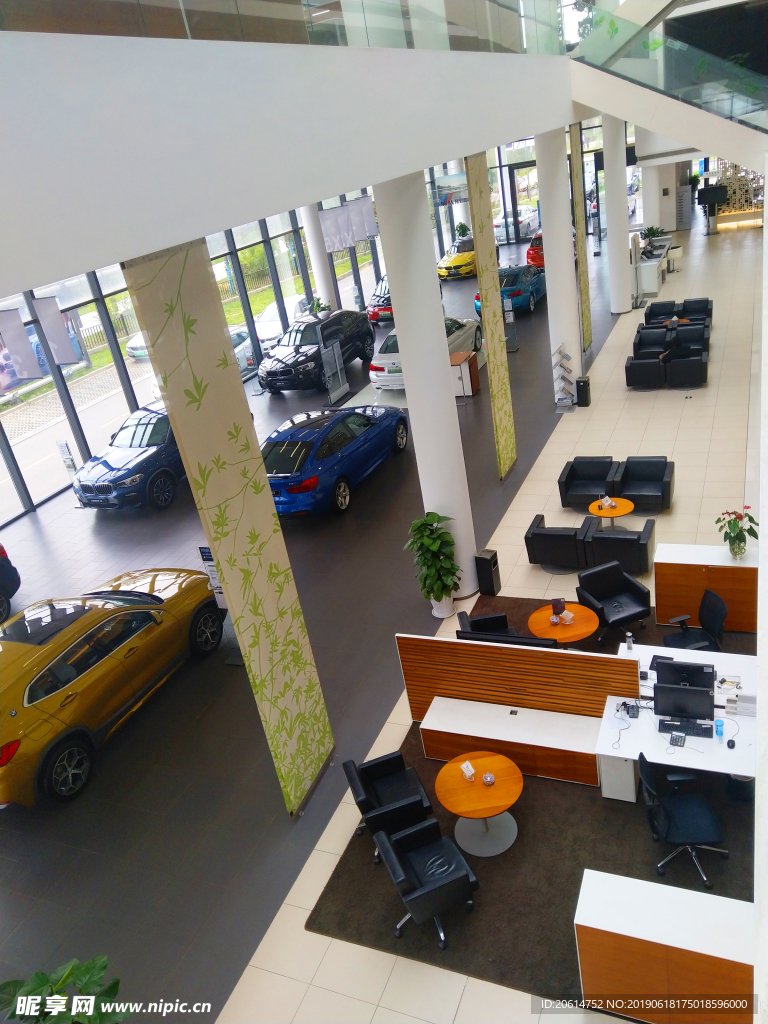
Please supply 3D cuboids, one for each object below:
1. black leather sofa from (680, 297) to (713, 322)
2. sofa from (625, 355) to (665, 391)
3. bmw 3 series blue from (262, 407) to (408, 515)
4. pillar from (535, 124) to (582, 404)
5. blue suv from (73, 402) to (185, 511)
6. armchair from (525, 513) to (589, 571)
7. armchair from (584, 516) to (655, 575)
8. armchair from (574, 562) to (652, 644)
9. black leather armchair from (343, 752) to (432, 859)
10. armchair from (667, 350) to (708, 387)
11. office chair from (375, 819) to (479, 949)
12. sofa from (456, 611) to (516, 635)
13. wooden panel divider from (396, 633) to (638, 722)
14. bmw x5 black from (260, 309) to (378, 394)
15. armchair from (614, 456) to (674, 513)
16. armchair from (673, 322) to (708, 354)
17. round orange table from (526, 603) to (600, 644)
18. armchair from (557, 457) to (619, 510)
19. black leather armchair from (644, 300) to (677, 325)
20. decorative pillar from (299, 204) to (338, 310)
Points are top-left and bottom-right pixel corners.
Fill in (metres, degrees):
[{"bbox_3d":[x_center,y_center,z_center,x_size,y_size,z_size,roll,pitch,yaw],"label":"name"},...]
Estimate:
[{"bbox_3d":[8.667,-5.501,20.490,0.870,0.750,0.800,0,27,24],"label":"black leather sofa"},{"bbox_3d":[6.051,-3.267,17.018,0.834,0.730,0.730,0,27,23],"label":"sofa"},{"bbox_3d":[-1.137,-1.274,14.941,1.850,1.500,4.800,2,28,26],"label":"bmw 3 series blue"},{"bbox_3d":[3.873,-5.230,16.364,0.650,5.720,0.650,2,26,26],"label":"pillar"},{"bbox_3d":[-5.300,-1.543,17.681,1.910,1.650,4.730,2,28,26],"label":"blue suv"},{"bbox_3d":[2.661,0.412,11.070,0.826,0.735,0.762,2,28,26],"label":"armchair"},{"bbox_3d":[3.436,0.449,10.727,0.834,0.730,0.730,2,28,26],"label":"armchair"},{"bbox_3d":[2.924,1.167,9.436,0.650,0.800,0.670,-18,26,-16],"label":"armchair"},{"bbox_3d":[0.049,2.828,7.260,0.670,0.800,0.650,-16,26,-12],"label":"black leather armchair"},{"bbox_3d":[6.845,-3.198,16.681,0.837,0.735,0.772,2,27,25],"label":"armchair"},{"bbox_3d":[0.382,3.169,6.469,0.670,0.800,0.650,-17,26,-13],"label":"office chair"},{"bbox_3d":[1.344,1.638,9.101,0.661,0.755,0.616,-10,25,2],"label":"sofa"},{"bbox_3d":[1.413,1.947,7.950,2.572,1.205,0.049,2,27,25],"label":"wooden panel divider"},{"bbox_3d":[-2.010,-4.891,22.115,1.950,1.700,4.880,2,28,26],"label":"bmw x5 black"},{"bbox_3d":[4.307,-0.464,12.189,0.834,0.730,0.730,2,28,26],"label":"armchair"},{"bbox_3d":[7.609,-4.181,18.284,0.870,0.750,0.790,2,28,26],"label":"armchair"},{"bbox_3d":[2.231,1.613,9.084,0.835,0.620,0.835,2,28,26],"label":"round orange table"},{"bbox_3d":[3.505,-0.474,12.507,0.834,0.730,0.730,2,28,25],"label":"armchair"},{"bbox_3d":[7.777,-5.435,20.614,0.834,0.730,0.730,1,28,24],"label":"black leather armchair"},{"bbox_3d":[-2.275,-9.101,27.004,0.660,5.700,0.660,2,26,26],"label":"decorative pillar"}]

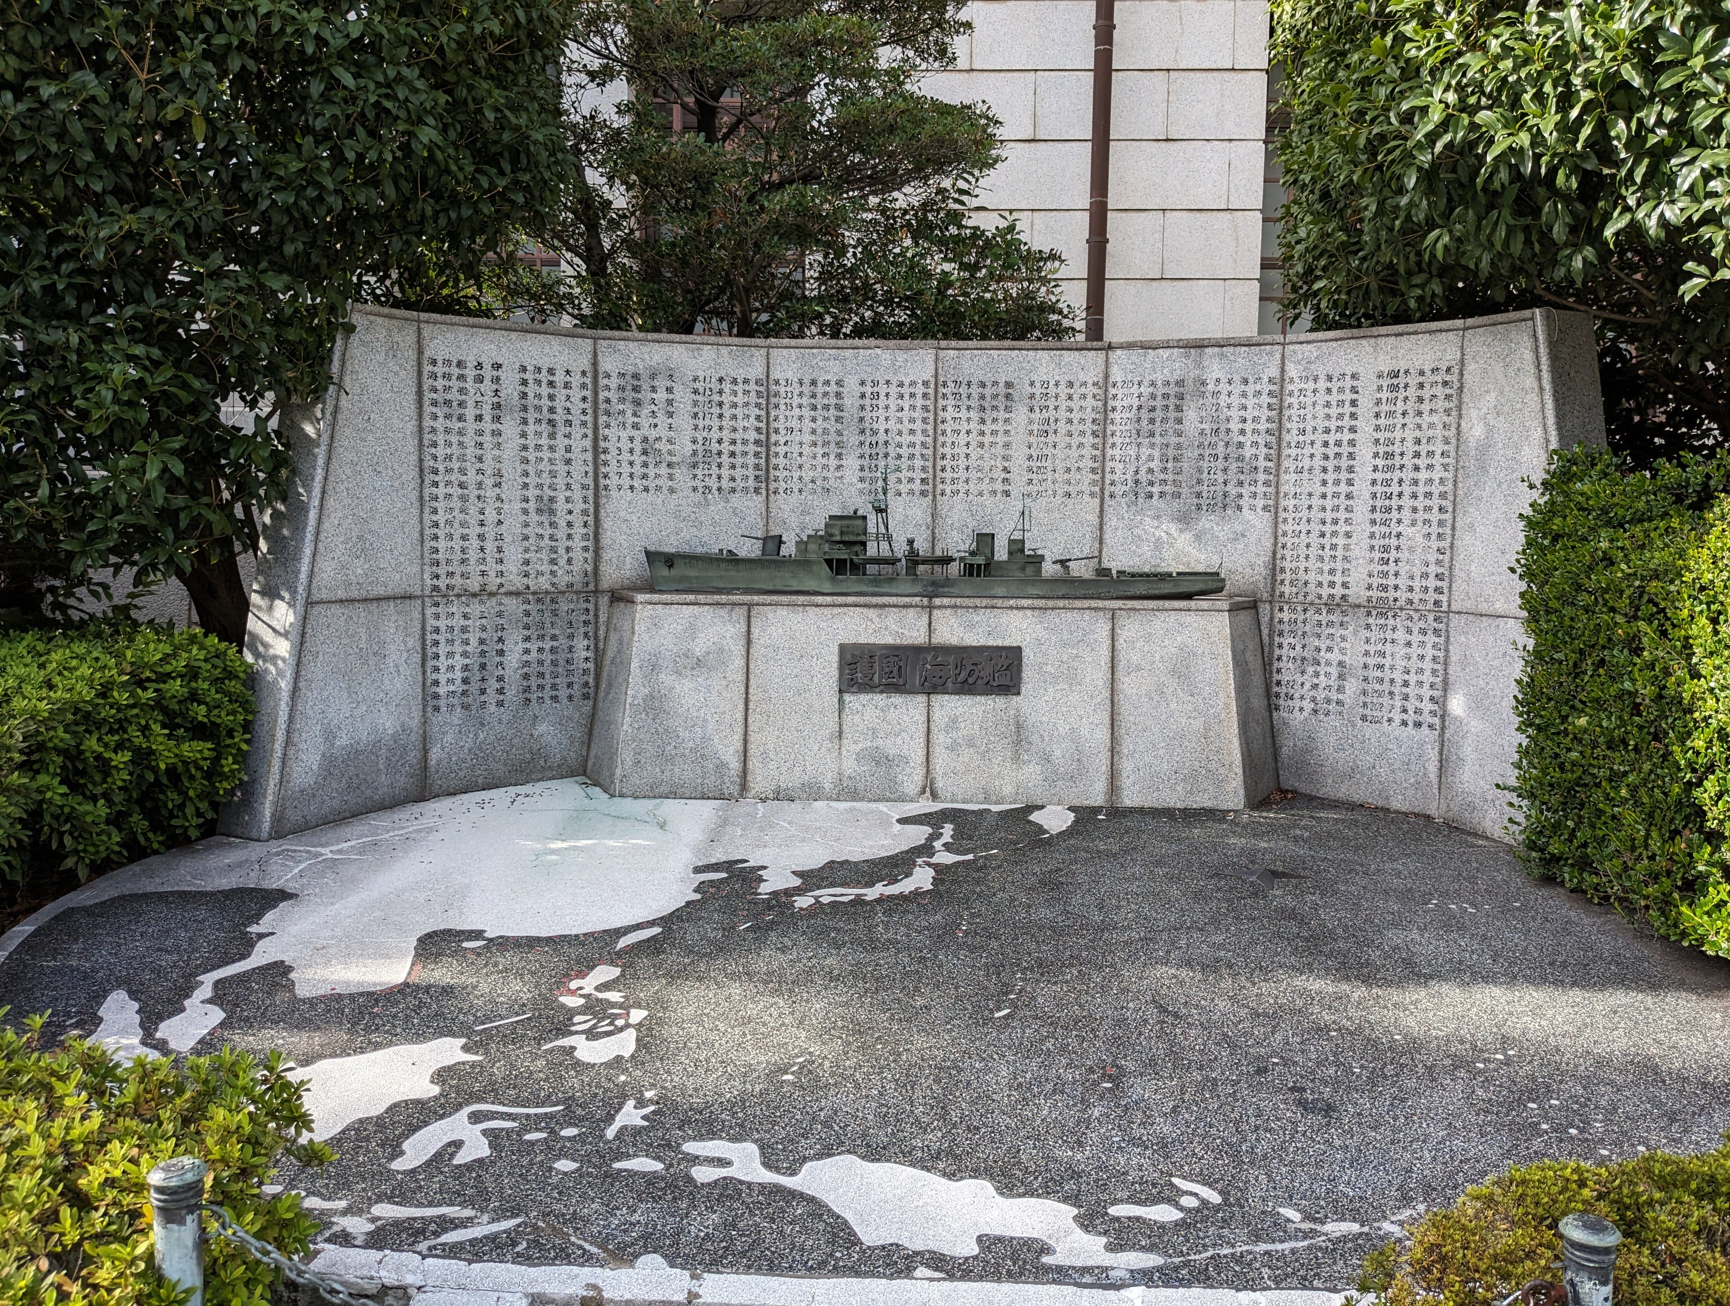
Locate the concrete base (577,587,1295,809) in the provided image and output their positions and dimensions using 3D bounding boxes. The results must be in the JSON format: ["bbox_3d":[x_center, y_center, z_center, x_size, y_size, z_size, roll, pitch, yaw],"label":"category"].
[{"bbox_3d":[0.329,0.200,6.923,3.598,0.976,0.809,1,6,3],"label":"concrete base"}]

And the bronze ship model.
[{"bbox_3d":[0.342,-0.580,6.811,2.913,0.598,0.364,1,6,3],"label":"bronze ship model"}]

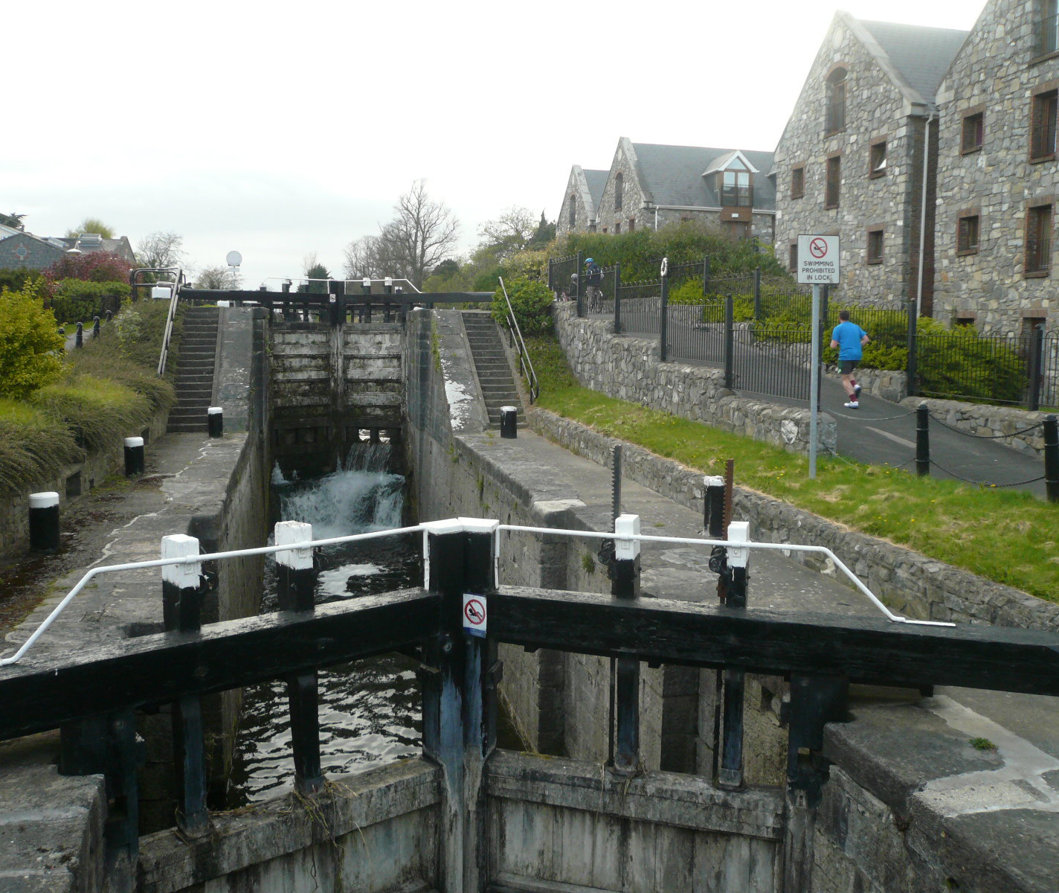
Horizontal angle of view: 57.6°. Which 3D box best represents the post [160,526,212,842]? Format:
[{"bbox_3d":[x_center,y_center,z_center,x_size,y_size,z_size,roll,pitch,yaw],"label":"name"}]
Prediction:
[{"bbox_3d":[-2.072,1.432,5.784,0.150,1.805,0.200,-5,10,-36],"label":"post"}]

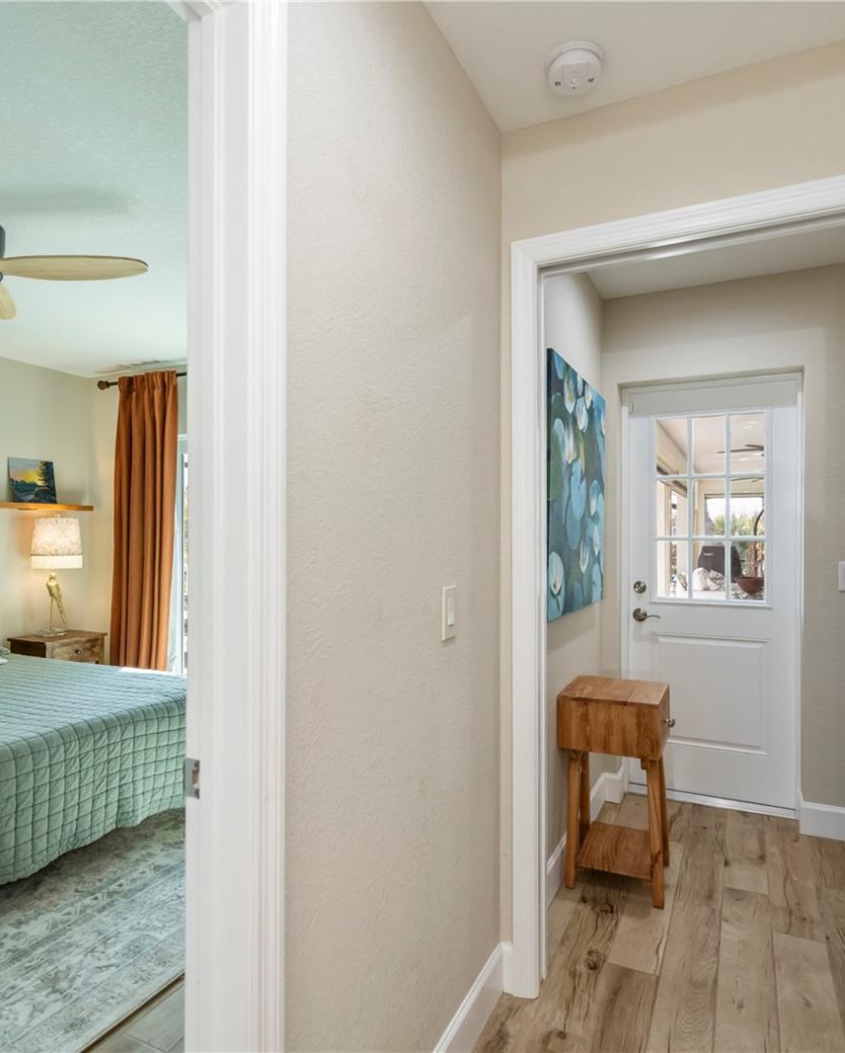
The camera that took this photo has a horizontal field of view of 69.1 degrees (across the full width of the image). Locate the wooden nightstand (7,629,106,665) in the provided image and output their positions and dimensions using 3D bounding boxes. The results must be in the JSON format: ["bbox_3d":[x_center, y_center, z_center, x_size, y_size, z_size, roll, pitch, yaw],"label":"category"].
[{"bbox_3d":[-2.424,1.030,4.080,0.390,0.577,0.420,0,0,28],"label":"wooden nightstand"}]

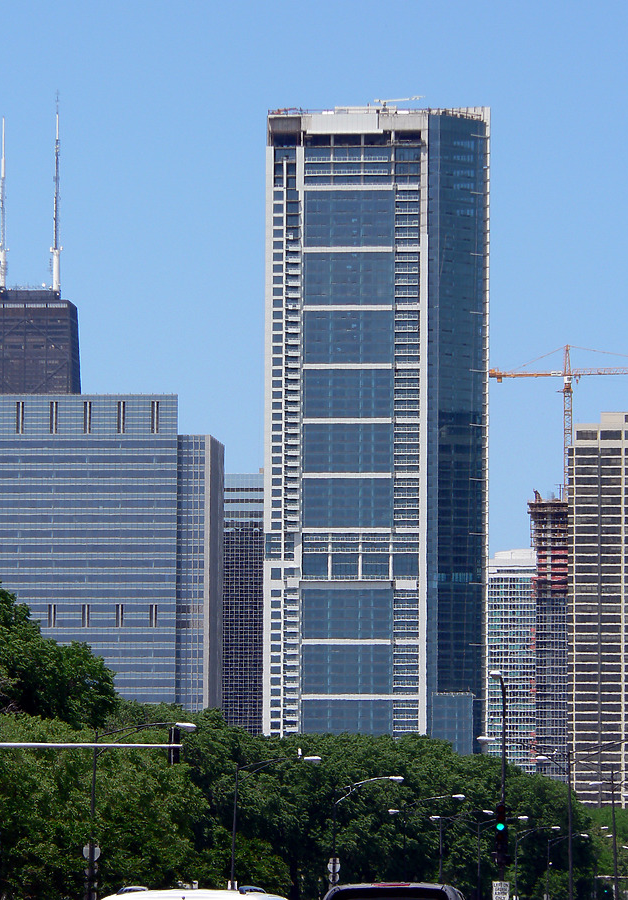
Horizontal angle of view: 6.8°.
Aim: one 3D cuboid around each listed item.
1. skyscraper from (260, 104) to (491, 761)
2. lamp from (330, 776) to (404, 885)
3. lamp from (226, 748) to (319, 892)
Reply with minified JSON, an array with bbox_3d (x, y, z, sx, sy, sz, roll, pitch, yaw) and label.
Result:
[{"bbox_3d":[17.633,10.631,1459.012,59.000,206.000,28.000,0,-5,8],"label":"skyscraper"},{"bbox_3d":[3.671,26.577,351.559,4.850,9.980,0.400,0,-5,6],"label":"lamp"},{"bbox_3d":[-2.032,21.792,294.286,4.850,9.660,0.400,0,-5,6],"label":"lamp"}]

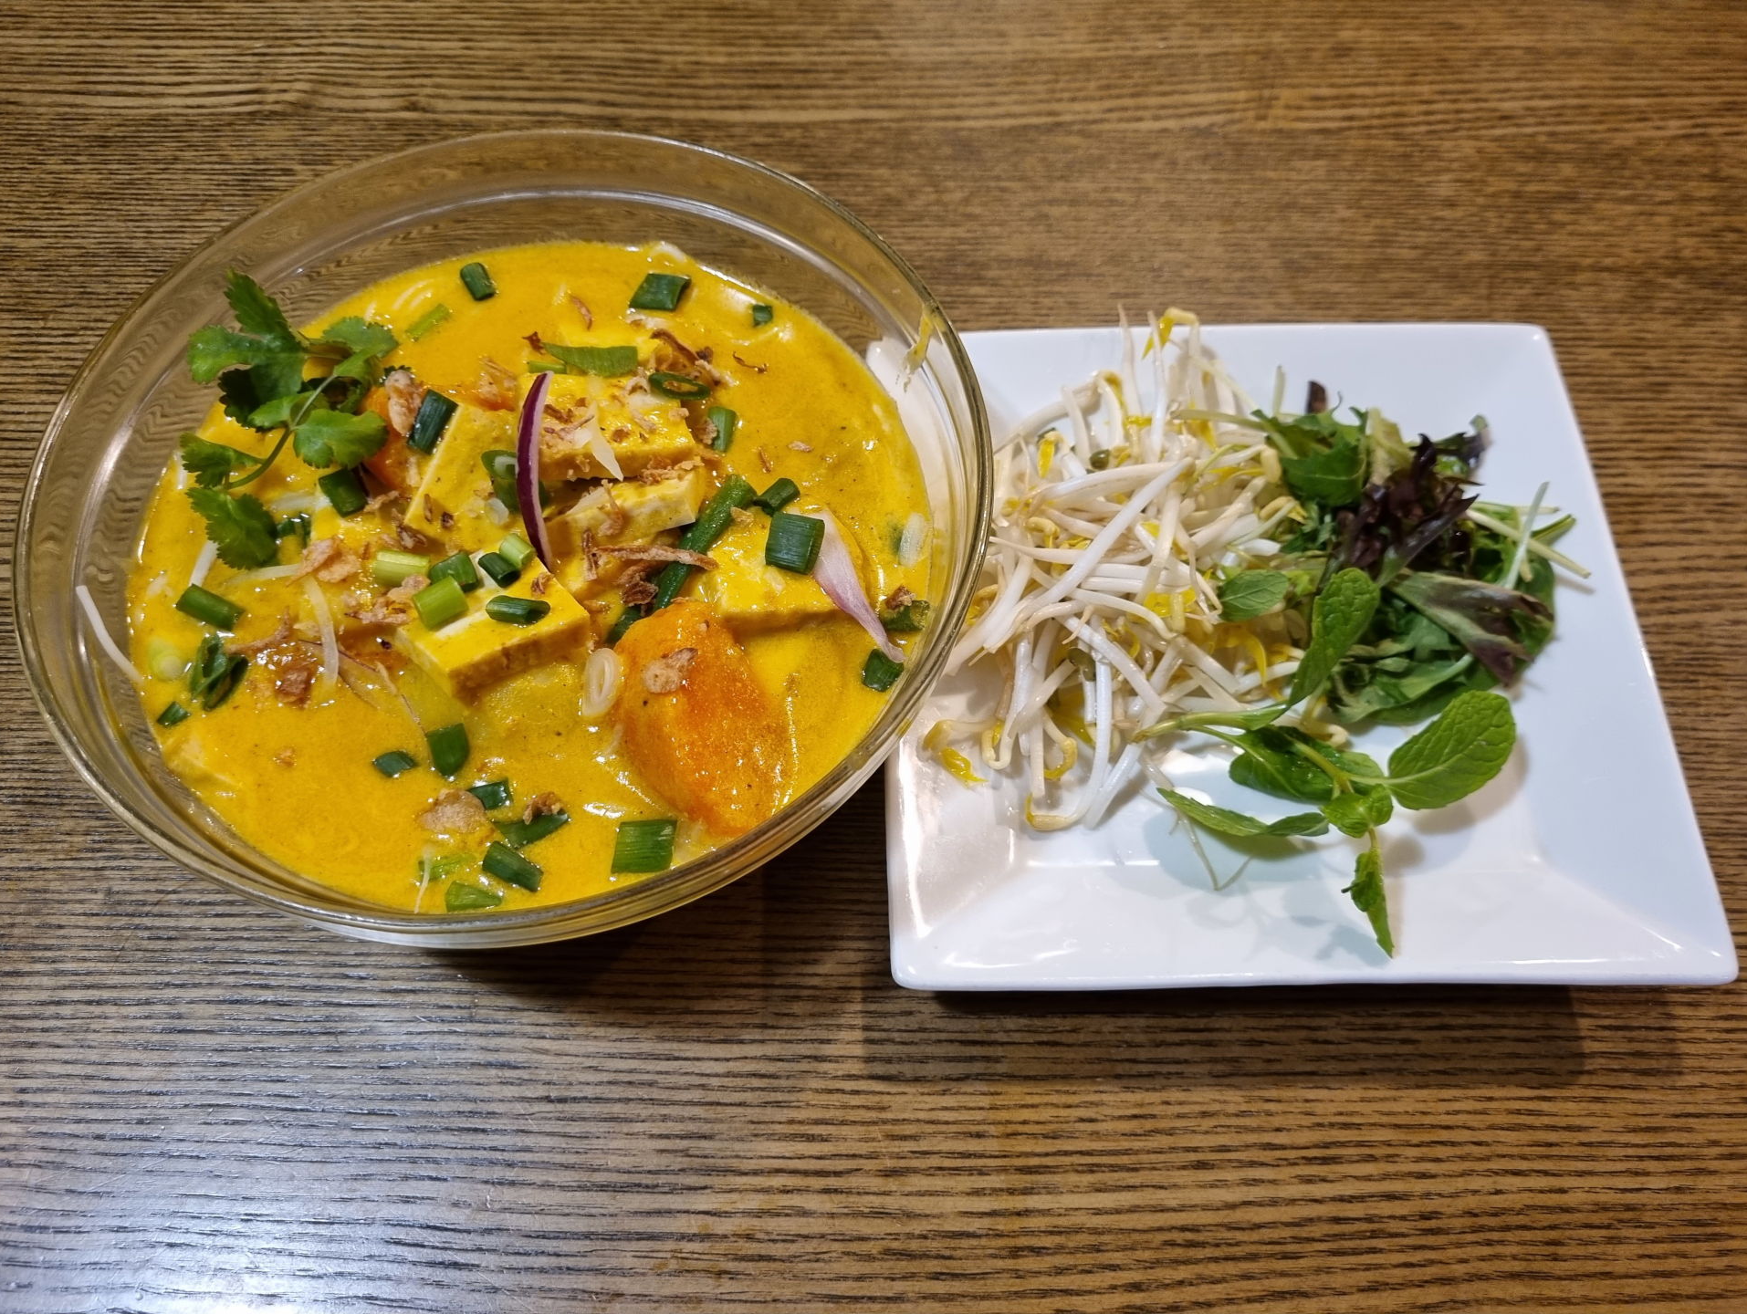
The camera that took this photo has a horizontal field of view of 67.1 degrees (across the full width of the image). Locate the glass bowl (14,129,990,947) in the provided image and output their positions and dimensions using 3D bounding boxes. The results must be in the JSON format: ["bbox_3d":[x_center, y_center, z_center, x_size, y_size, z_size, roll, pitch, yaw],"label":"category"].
[{"bbox_3d":[-0.083,-0.024,0.344,0.220,0.090,0.220,0,63,0],"label":"glass bowl"}]

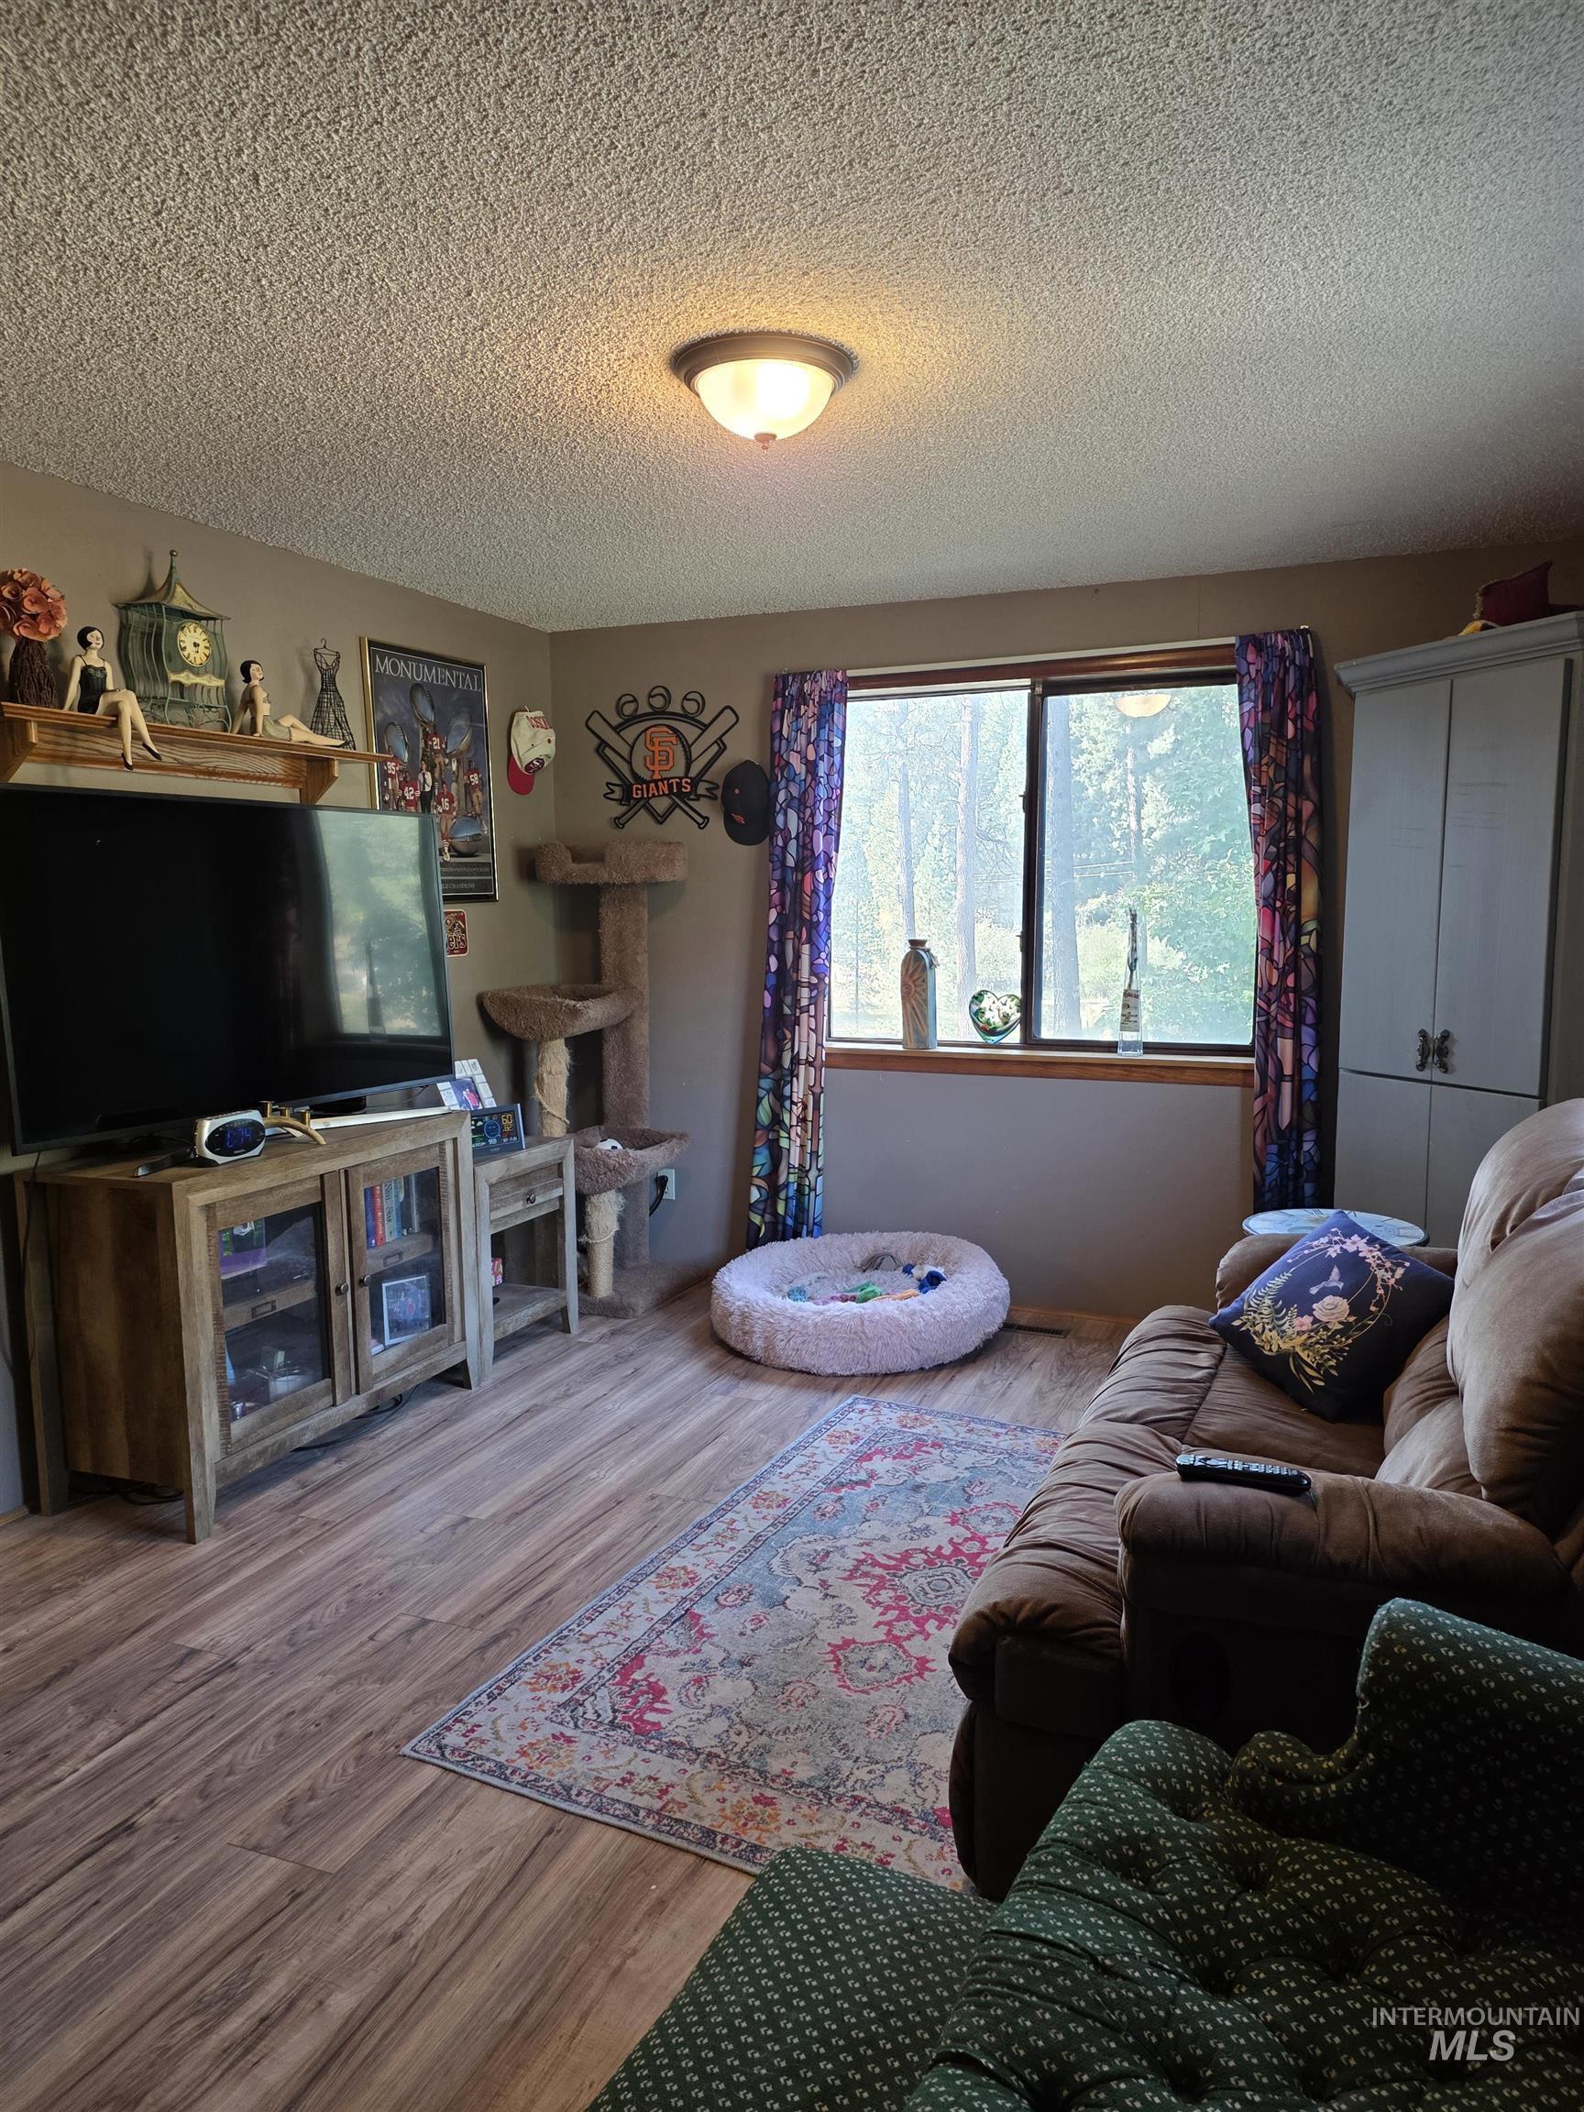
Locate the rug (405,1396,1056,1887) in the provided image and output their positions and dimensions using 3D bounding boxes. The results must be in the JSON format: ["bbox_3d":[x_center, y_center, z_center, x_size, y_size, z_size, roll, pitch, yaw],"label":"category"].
[{"bbox_3d":[0.303,1.085,2.890,1.196,0.010,1.848,3,7,26],"label":"rug"}]

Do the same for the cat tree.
[{"bbox_3d":[-0.656,0.070,4.865,0.722,1.585,0.637,2,7,22],"label":"cat tree"}]

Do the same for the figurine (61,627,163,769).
[{"bbox_3d":[-1.530,-0.804,3.158,0.183,0.314,0.116,2,7,22],"label":"figurine"}]

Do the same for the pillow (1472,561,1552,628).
[{"bbox_3d":[1.768,-1.100,3.447,0.097,0.194,0.241,-3,7,-21],"label":"pillow"}]

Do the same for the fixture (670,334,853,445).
[{"bbox_3d":[-0.050,-1.174,2.531,0.333,0.144,0.333,0,7,0],"label":"fixture"}]

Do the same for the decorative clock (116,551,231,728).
[{"bbox_3d":[-1.503,-1.010,3.435,0.159,0.436,0.198,2,7,22],"label":"decorative clock"}]

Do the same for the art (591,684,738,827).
[{"bbox_3d":[-0.462,-1.059,4.988,0.605,0.498,0.024,2,7,22],"label":"art"}]

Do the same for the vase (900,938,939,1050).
[{"bbox_3d":[0.431,-0.210,4.759,0.101,0.371,0.092,2,7,22],"label":"vase"}]

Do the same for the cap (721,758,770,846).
[{"bbox_3d":[-0.153,-0.871,4.822,0.177,0.276,0.120,2,7,22],"label":"cap"}]

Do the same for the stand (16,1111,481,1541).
[{"bbox_3d":[-1.314,0.609,3.612,0.439,0.809,1.078,2,7,22],"label":"stand"}]

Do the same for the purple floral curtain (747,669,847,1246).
[{"bbox_3d":[0.014,-0.252,4.829,0.352,2.099,0.106,2,7,22],"label":"purple floral curtain"}]

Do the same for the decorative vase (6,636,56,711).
[{"bbox_3d":[-1.667,-0.836,3.076,0.099,0.159,0.099,2,7,22],"label":"decorative vase"}]

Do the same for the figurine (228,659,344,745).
[{"bbox_3d":[-1.345,-0.935,3.776,0.110,0.205,0.396,2,7,22],"label":"figurine"}]

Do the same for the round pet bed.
[{"bbox_3d":[0.220,0.777,4.509,0.948,0.251,0.948,0,7,0],"label":"round pet bed"}]

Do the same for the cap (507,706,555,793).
[{"bbox_3d":[-0.914,-1.062,4.921,0.126,0.275,0.169,2,7,22],"label":"cap"}]

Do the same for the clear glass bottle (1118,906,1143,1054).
[{"bbox_3d":[1.061,-0.232,4.383,0.080,0.461,0.080,2,7,23],"label":"clear glass bottle"}]

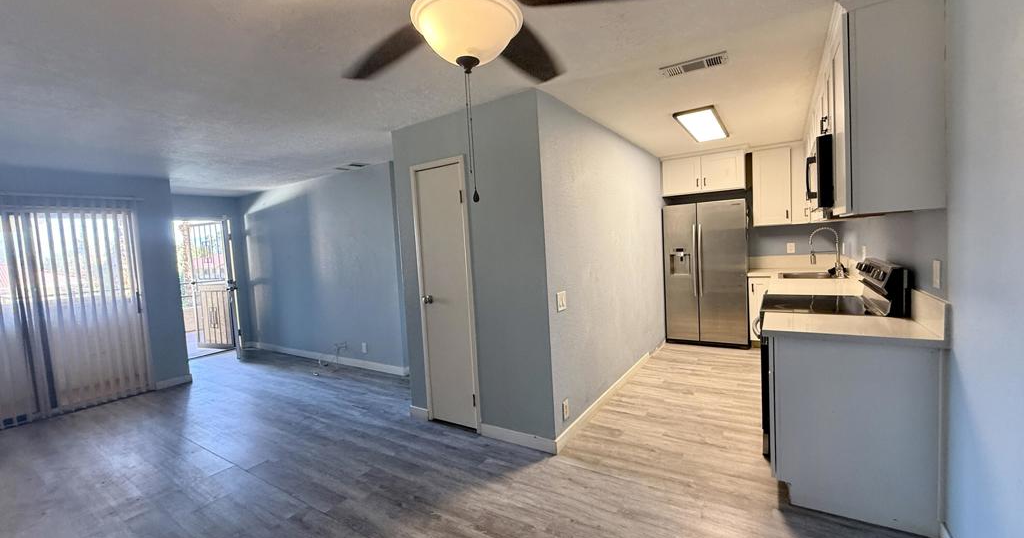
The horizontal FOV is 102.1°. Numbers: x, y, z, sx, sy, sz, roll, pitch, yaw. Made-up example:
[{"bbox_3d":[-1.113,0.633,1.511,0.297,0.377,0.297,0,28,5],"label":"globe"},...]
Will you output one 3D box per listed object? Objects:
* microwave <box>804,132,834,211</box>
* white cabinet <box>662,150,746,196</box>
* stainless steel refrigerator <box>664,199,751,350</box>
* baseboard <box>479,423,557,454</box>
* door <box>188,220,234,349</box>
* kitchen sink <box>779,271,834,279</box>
[{"bbox_3d":[2.116,-0.586,2.587,0.420,0.410,0.760,-1,4,33],"label":"microwave"},{"bbox_3d":[2.480,-1.199,5.308,0.910,0.470,0.620,-1,4,33],"label":"white cabinet"},{"bbox_3d":[2.552,0.059,5.375,0.910,1.785,0.800,-1,4,33],"label":"stainless steel refrigerator"},{"bbox_3d":[0.033,1.207,2.960,0.650,0.087,0.015,-1,4,33],"label":"baseboard"},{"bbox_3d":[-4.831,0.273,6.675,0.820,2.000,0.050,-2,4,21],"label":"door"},{"bbox_3d":[3.182,0.161,4.482,0.480,0.200,0.740,-1,4,33],"label":"kitchen sink"}]

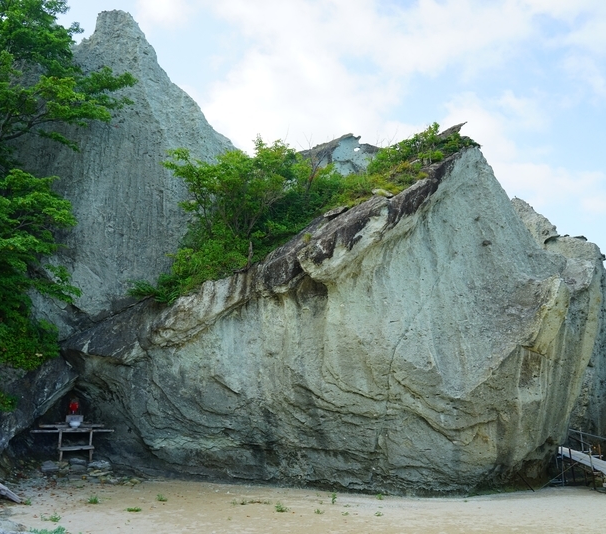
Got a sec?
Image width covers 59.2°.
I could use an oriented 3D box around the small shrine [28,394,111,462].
[{"bbox_3d":[-6.050,4.320,14.250,2.000,1.550,0.950,3,-16,-12],"label":"small shrine"}]

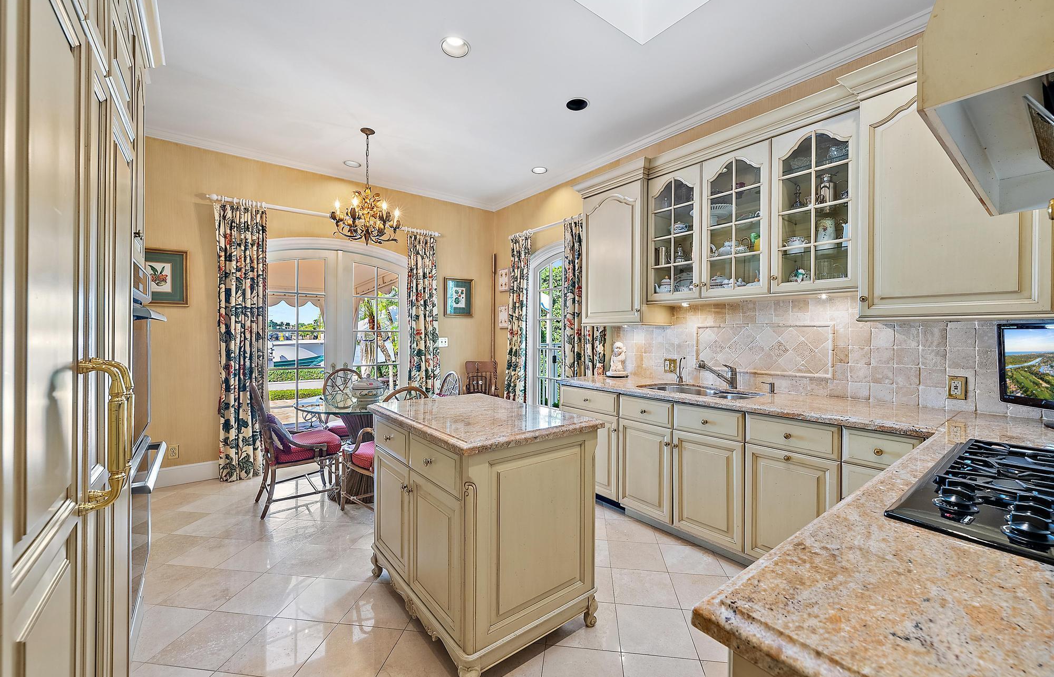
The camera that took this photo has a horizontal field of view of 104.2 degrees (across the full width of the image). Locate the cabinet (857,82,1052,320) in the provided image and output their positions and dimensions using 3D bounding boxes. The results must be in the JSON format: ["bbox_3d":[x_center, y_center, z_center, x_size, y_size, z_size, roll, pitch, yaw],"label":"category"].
[{"bbox_3d":[2.016,-0.640,1.956,0.420,1.090,0.600,-1,1,-38],"label":"cabinet"}]

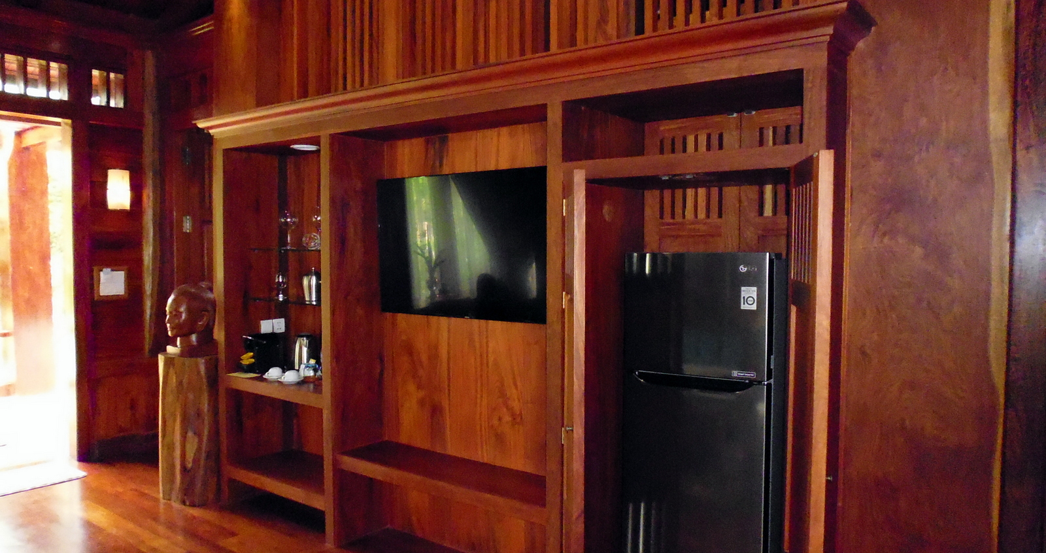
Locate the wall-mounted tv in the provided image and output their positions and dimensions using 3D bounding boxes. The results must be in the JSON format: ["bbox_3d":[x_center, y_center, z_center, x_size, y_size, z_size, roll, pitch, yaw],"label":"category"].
[{"bbox_3d":[-0.250,-0.148,3.545,1.235,0.710,0.060,2,3,36],"label":"wall-mounted tv"}]

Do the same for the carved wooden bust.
[{"bbox_3d":[-2.049,0.258,4.463,0.270,0.437,0.305,2,3,36],"label":"carved wooden bust"}]

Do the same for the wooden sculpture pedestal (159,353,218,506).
[{"bbox_3d":[-2.075,0.926,4.510,0.320,0.901,0.310,2,3,36],"label":"wooden sculpture pedestal"}]

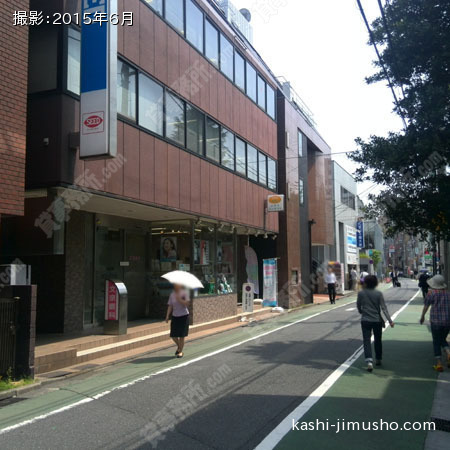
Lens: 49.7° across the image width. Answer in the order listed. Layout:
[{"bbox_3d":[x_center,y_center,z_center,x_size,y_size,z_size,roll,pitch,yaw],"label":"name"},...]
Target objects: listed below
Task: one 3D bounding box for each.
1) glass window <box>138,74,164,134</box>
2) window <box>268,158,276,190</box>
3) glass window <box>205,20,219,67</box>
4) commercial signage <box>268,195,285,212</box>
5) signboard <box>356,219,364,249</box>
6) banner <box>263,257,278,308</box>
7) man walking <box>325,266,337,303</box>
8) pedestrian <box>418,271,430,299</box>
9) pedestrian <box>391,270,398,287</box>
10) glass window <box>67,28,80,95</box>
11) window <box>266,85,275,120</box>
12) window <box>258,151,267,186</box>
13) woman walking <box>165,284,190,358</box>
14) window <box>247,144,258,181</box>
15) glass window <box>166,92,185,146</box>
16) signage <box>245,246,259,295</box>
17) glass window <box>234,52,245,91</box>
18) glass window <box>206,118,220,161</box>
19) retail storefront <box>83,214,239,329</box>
[{"bbox_3d":[-1.754,-2.852,11.506,0.100,1.172,1.042,-3,-6,24],"label":"glass window"},{"bbox_3d":[2.011,-2.132,20.570,0.100,1.230,1.114,-3,-5,23],"label":"window"},{"bbox_3d":[-0.407,-5.540,14.867,0.100,1.030,1.004,-3,-6,24],"label":"glass window"},{"bbox_3d":[2.022,-0.846,19.279,0.650,0.650,0.140,-3,-5,23],"label":"commercial signage"},{"bbox_3d":[11.045,0.789,39.500,0.520,2.150,0.200,-3,-6,23],"label":"signboard"},{"bbox_3d":[1.781,2.263,19.000,0.580,1.820,0.060,-3,-6,24],"label":"banner"},{"bbox_3d":[5.067,2.907,23.200,0.500,1.740,0.340,-3,-6,24],"label":"man walking"},{"bbox_3d":[11.939,3.556,29.000,0.600,1.660,0.400,-3,-5,23],"label":"pedestrian"},{"bbox_3d":[15.386,4.796,44.000,0.520,1.700,0.380,-3,-6,23],"label":"pedestrian"},{"bbox_3d":[-2.690,-3.023,9.465,0.100,1.230,1.083,-3,-5,23],"label":"glass window"},{"bbox_3d":[1.915,-5.185,20.366,0.100,1.332,1.079,-3,-6,23],"label":"window"},{"bbox_3d":[1.514,-2.250,19.398,0.100,1.230,0.904,-3,-5,23],"label":"window"},{"bbox_3d":[-0.954,1.908,9.850,0.480,1.570,0.330,-3,-5,23],"label":"woman walking"},{"bbox_3d":[0.996,-2.309,17.857,0.100,1.292,1.130,-3,-6,23],"label":"window"},{"bbox_3d":[-1.295,-2.701,12.537,0.100,1.130,1.035,-3,-6,24],"label":"glass window"},{"bbox_3d":[1.062,1.810,19.300,0.570,1.970,0.080,-3,-6,23],"label":"signage"},{"bbox_3d":[0.520,-5.470,17.149,0.100,1.332,1.018,-3,-6,23],"label":"glass window"},{"bbox_3d":[-0.361,-2.587,14.728,0.100,1.292,0.978,-3,-6,23],"label":"glass window"},{"bbox_3d":[-1.409,1.338,14.084,1.500,2.880,6.250,-3,-6,24],"label":"retail storefront"}]

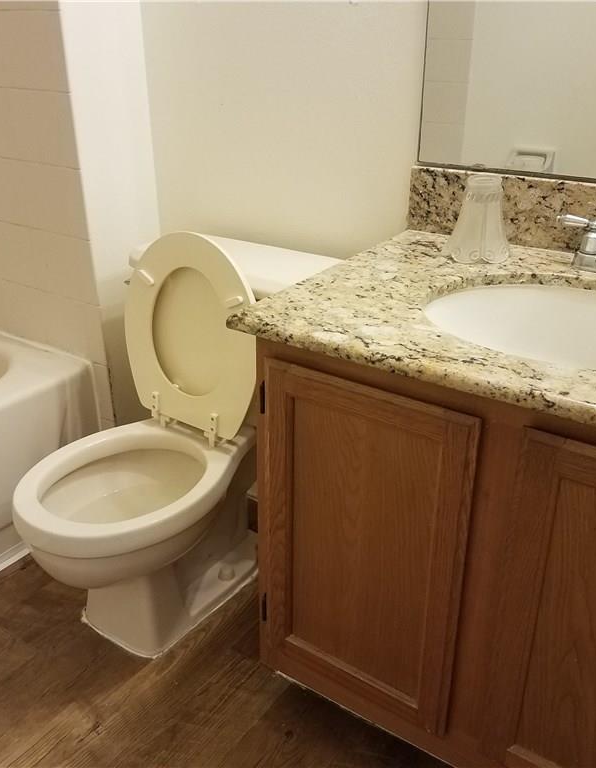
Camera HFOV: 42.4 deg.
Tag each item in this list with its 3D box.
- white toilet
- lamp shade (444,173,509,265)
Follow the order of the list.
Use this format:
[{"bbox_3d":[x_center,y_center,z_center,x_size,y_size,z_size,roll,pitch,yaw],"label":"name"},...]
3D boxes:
[{"bbox_3d":[-0.230,0.111,1.503,0.500,0.768,0.723,16,30,30],"label":"white toilet"},{"bbox_3d":[0.303,-0.281,1.296,0.110,0.130,0.110,0,25,0],"label":"lamp shade"}]

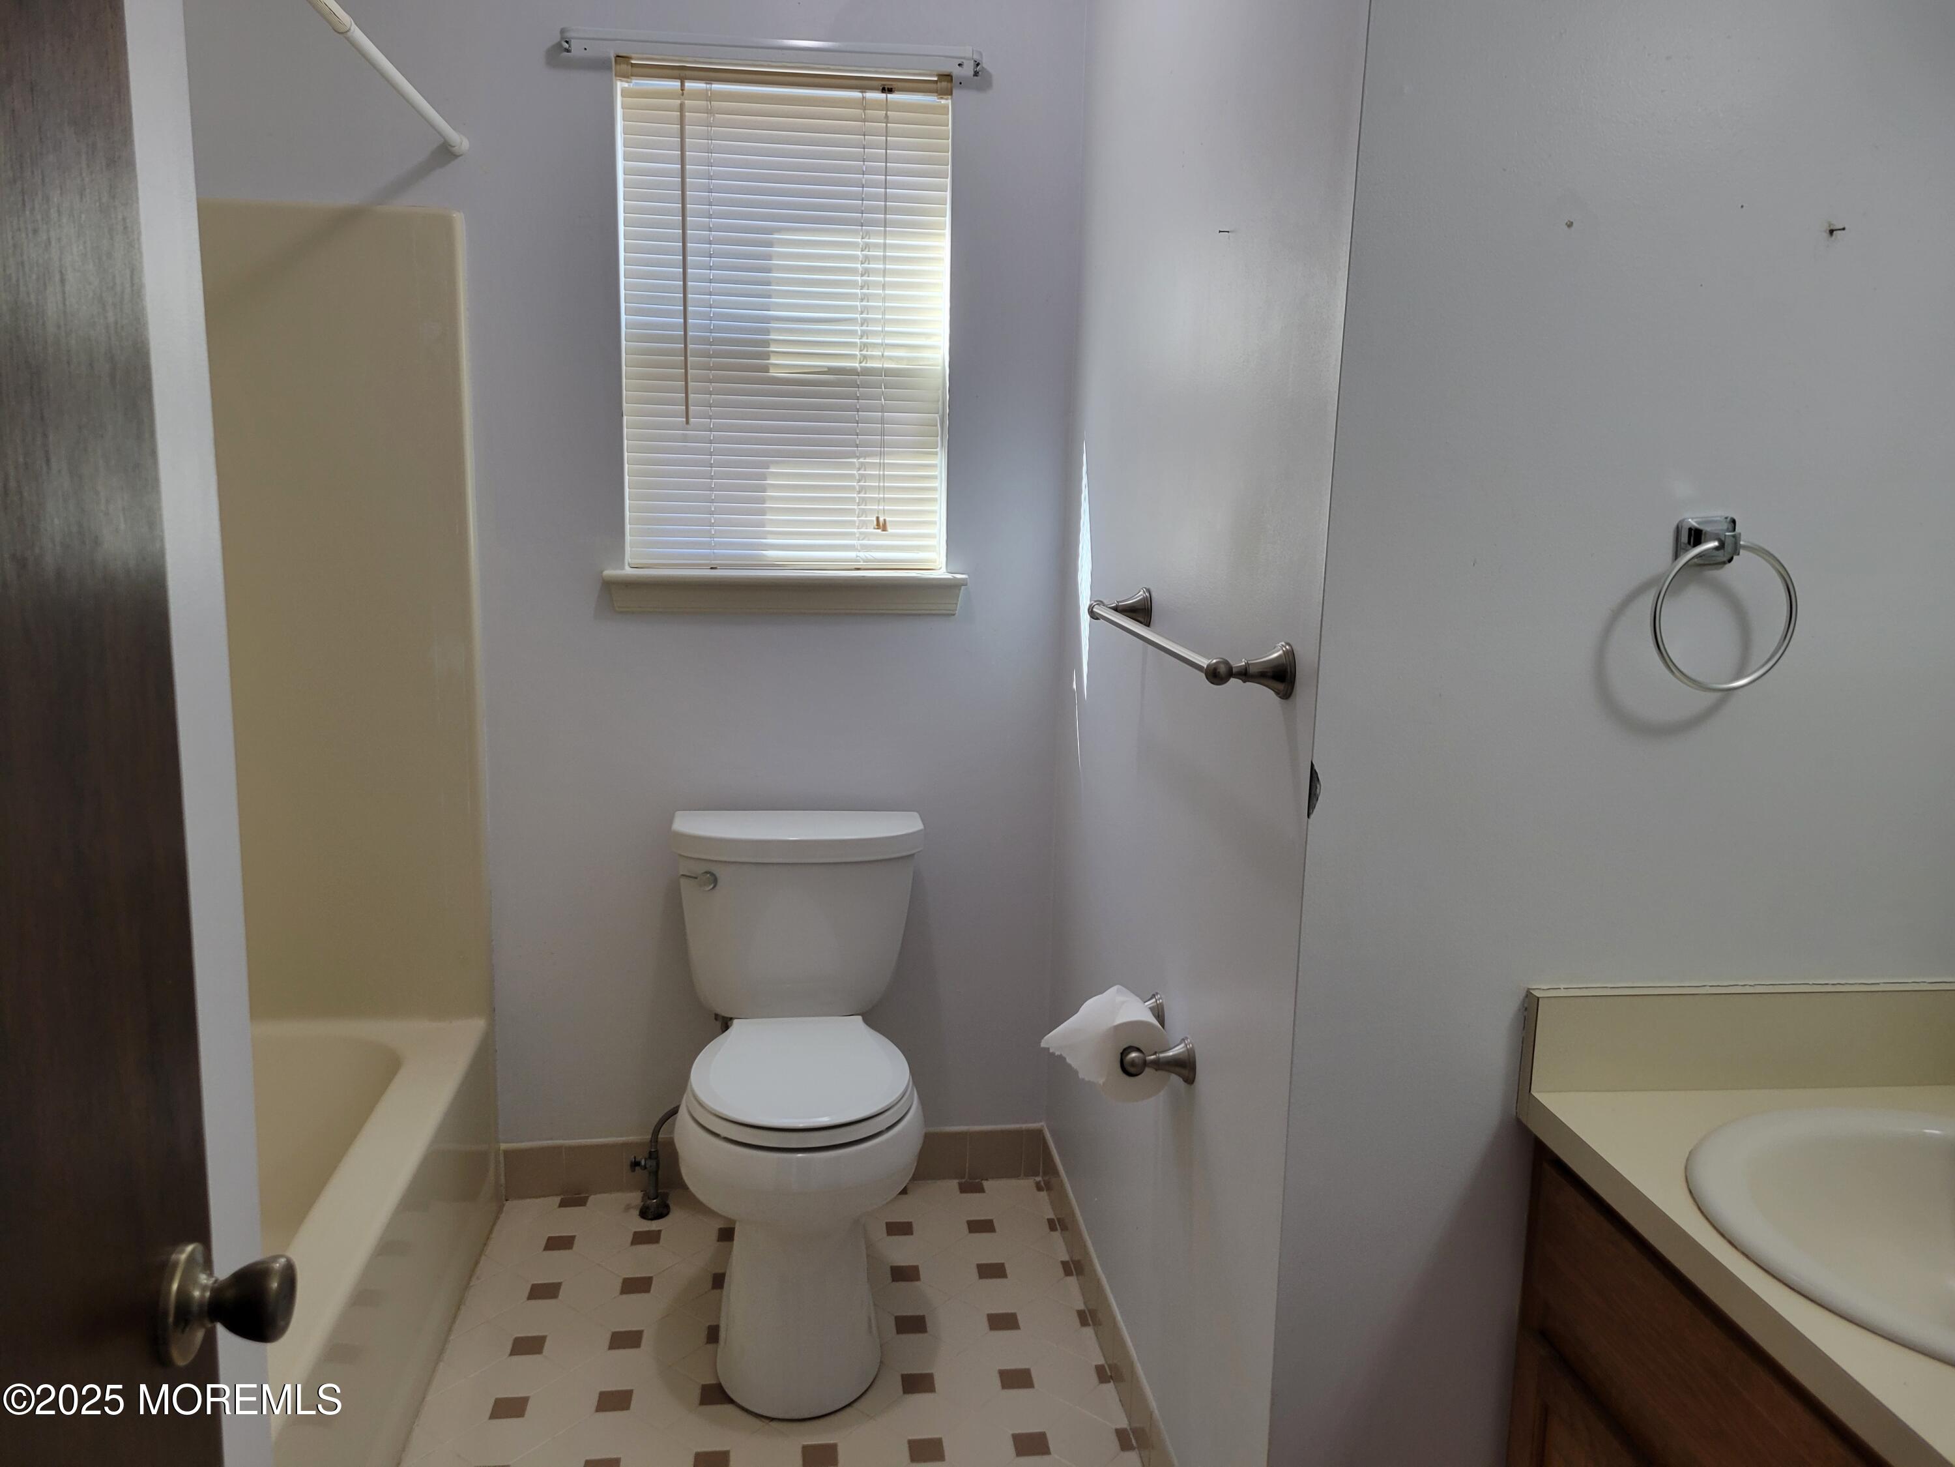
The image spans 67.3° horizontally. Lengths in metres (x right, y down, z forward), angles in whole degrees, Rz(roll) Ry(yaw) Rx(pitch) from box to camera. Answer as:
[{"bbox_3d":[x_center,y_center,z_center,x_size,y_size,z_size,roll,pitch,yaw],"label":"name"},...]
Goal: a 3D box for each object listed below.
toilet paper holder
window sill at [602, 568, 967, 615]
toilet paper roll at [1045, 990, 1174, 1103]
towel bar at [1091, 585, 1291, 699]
[{"bbox_3d":[0.219,0.400,1.933,0.087,0.058,0.208,0,11,-8],"label":"toilet paper holder"},{"bbox_3d":[-0.337,-0.250,2.632,0.645,0.078,0.085,0,11,-7],"label":"window sill"},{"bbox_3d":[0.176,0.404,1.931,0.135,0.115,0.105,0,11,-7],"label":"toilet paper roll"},{"bbox_3d":[0.237,-0.119,1.794,0.086,0.057,0.662,0,11,-8],"label":"towel bar"}]

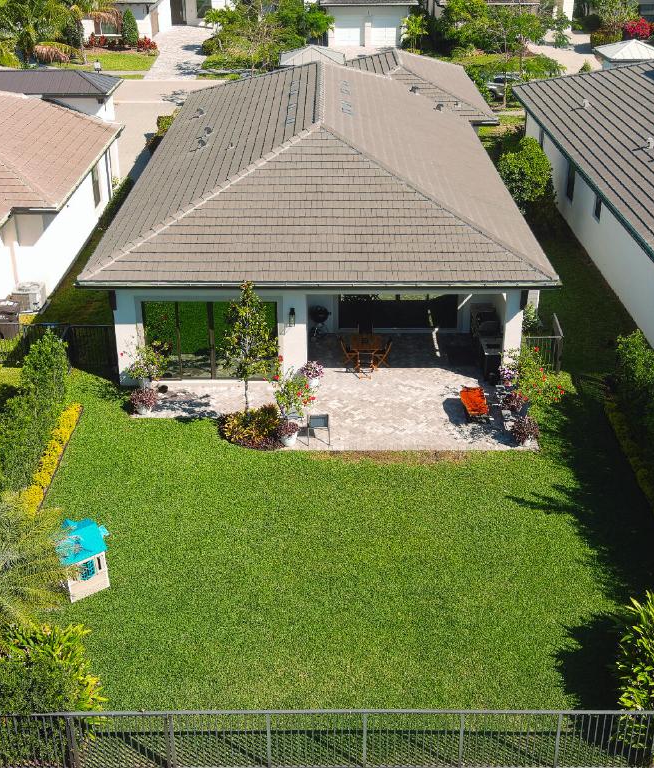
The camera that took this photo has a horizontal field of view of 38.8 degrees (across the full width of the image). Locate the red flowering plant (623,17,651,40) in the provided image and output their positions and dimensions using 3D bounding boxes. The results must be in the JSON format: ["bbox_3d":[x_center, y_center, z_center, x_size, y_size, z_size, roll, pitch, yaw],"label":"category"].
[{"bbox_3d":[26.514,-30.282,78.912,2.350,1.948,2.000,0,29,0],"label":"red flowering plant"}]

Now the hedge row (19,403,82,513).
[{"bbox_3d":[-6.780,1.625,22.714,0.550,0.400,4.800,0,29,0],"label":"hedge row"}]

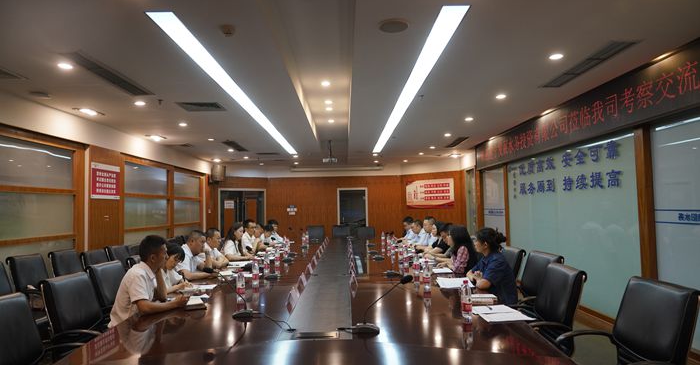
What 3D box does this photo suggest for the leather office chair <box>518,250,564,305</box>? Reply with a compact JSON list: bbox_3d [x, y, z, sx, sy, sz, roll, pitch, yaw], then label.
[{"bbox_3d":[1.466,1.121,3.957,0.660,1.010,0.610,-1,-3,-10],"label":"leather office chair"}]

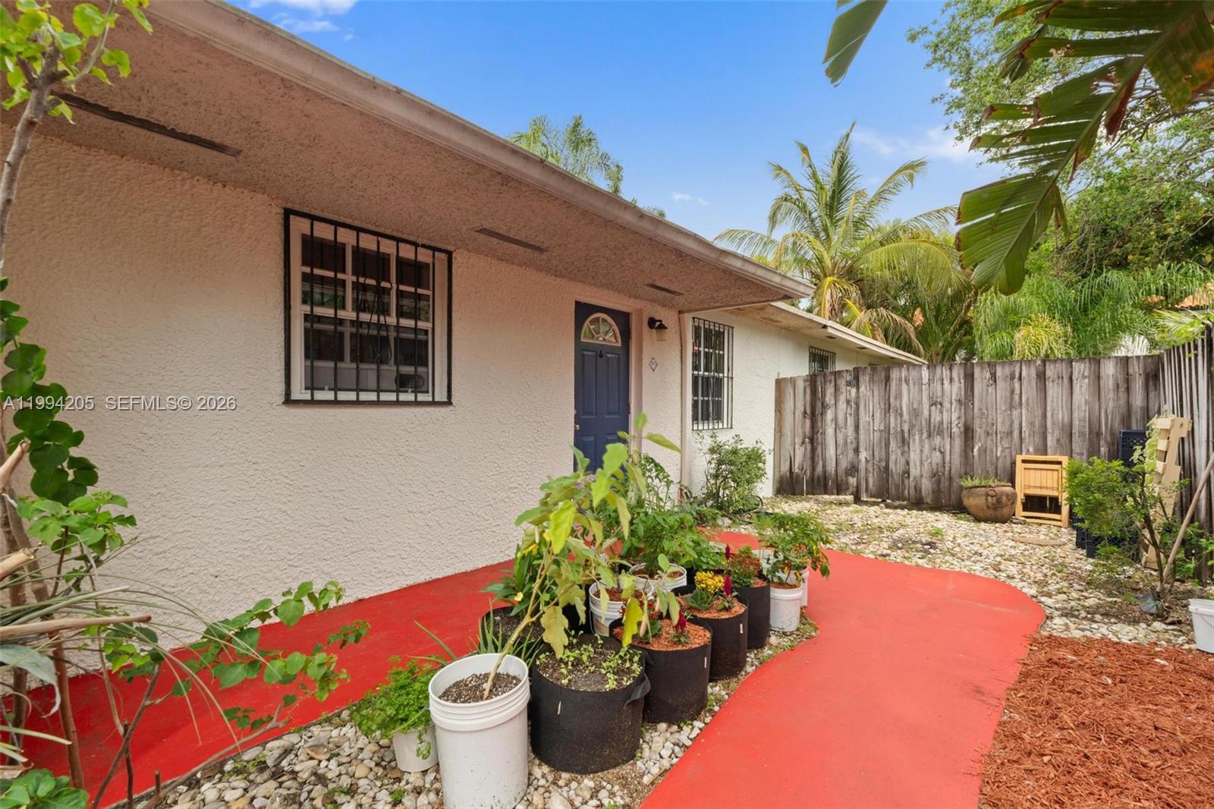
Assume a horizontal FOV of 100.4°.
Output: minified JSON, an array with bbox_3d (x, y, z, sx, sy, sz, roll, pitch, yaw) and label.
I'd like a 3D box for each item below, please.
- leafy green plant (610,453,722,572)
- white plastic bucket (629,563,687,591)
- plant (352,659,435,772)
[{"bbox_3d":[0.335,0.610,2.820,0.600,0.670,0.550,0,0,0],"label":"leafy green plant"},{"bbox_3d":[0.277,1.080,2.720,0.310,0.360,0.310,0,0,0],"label":"white plastic bucket"},{"bbox_3d":[-0.740,1.070,1.770,0.310,0.310,0.290,0,0,0],"label":"plant"}]

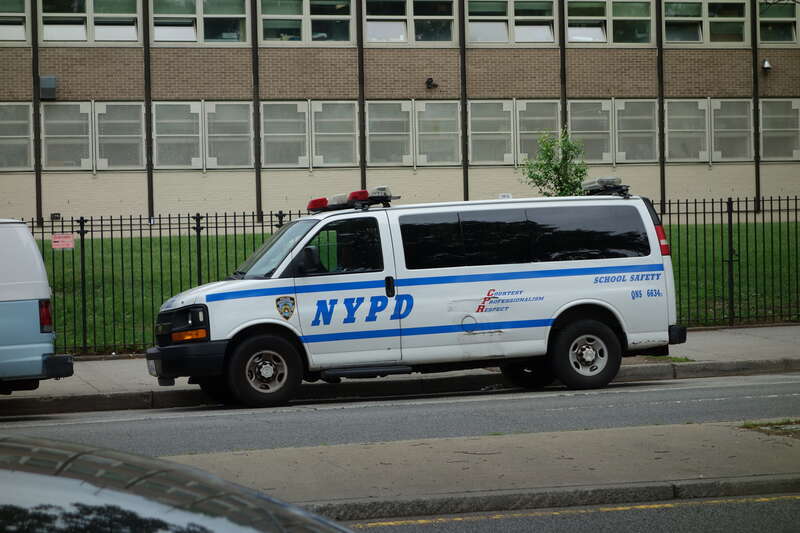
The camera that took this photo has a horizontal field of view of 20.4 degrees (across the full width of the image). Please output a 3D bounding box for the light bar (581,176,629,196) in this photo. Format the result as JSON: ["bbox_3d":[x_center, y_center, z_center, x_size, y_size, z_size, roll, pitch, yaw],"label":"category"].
[{"bbox_3d":[2.236,-0.871,24.266,0.260,0.180,1.050,-2,-1,-16],"label":"light bar"}]

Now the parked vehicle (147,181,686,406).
[{"bbox_3d":[0.097,0.301,23.626,5.690,2.150,2.020,-2,-1,-16],"label":"parked vehicle"}]

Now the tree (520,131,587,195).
[{"bbox_3d":[1.903,-0.228,25.976,0.820,2.750,0.820,-1,1,-16],"label":"tree"}]

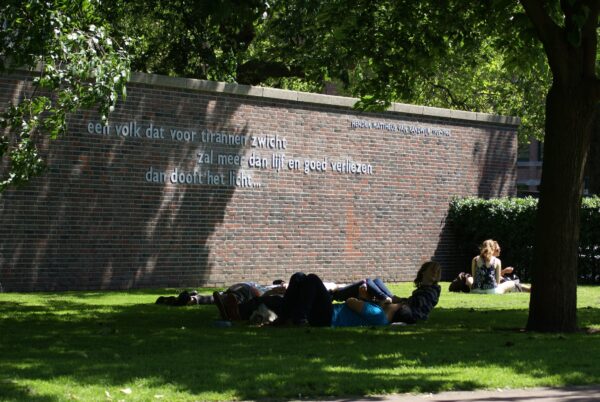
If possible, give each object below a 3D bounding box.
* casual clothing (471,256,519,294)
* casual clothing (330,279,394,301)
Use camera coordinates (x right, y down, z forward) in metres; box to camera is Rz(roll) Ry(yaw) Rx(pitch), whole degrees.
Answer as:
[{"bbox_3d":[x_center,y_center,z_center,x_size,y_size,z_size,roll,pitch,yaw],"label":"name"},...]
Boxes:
[{"bbox_3d":[2.801,1.059,25.300,0.640,0.550,0.500,0,-1,10],"label":"casual clothing"},{"bbox_3d":[0.747,1.075,21.300,0.740,0.320,0.420,1,-1,0],"label":"casual clothing"}]

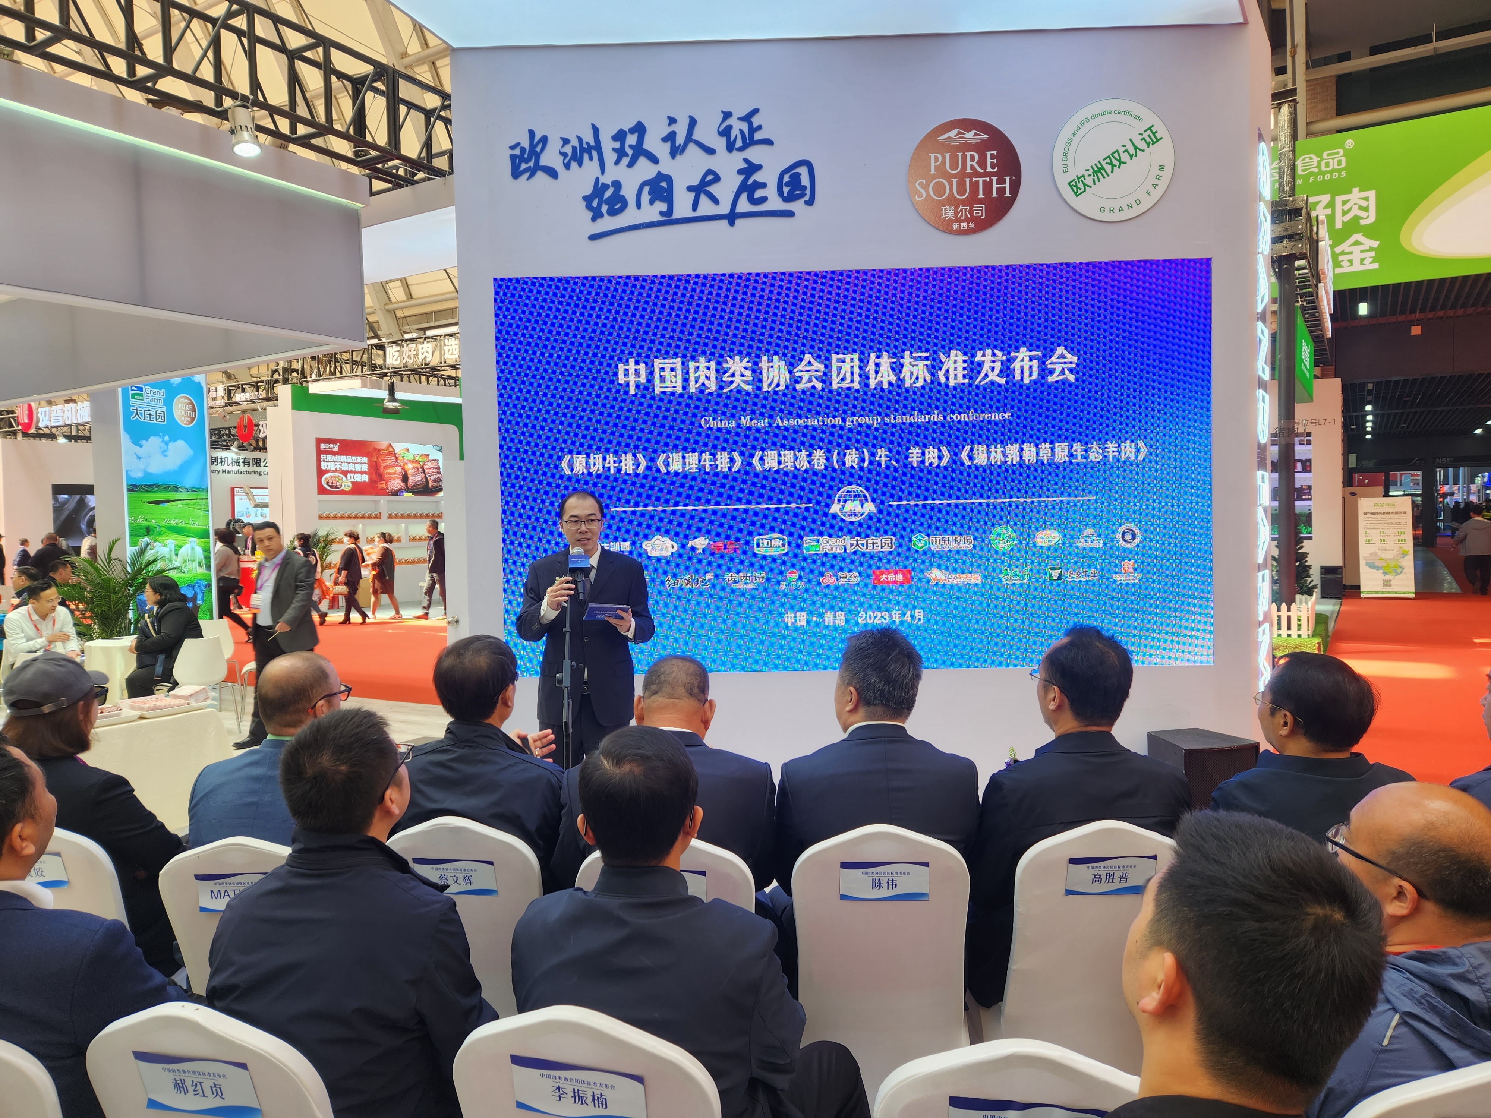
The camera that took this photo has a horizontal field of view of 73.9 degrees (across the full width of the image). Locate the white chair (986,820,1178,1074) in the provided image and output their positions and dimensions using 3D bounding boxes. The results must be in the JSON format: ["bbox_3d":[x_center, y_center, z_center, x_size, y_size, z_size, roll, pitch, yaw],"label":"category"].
[{"bbox_3d":[0.843,1.044,2.596,0.430,0.920,0.560,-1,2,-4],"label":"white chair"}]

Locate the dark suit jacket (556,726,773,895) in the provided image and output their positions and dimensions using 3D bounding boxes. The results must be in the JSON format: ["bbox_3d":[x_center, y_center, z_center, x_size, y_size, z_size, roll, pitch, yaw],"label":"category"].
[{"bbox_3d":[-0.170,0.731,2.495,0.540,0.660,0.400,-1,3,2],"label":"dark suit jacket"}]

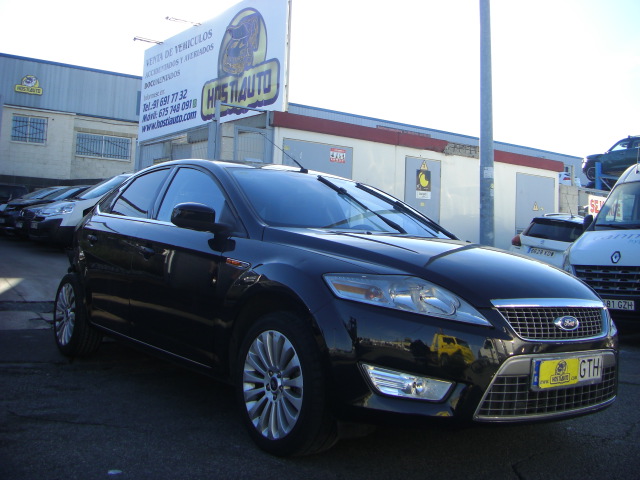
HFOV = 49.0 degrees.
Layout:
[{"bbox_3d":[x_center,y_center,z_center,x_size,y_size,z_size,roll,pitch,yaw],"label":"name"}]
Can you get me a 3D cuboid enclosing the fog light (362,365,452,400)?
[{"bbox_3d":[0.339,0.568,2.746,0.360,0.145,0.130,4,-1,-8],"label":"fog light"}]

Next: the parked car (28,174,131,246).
[{"bbox_3d":[-4.850,-0.700,17.300,4.350,1.780,1.800,5,-2,-33],"label":"parked car"}]

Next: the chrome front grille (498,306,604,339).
[{"bbox_3d":[1.048,0.370,3.034,0.800,0.155,0.110,5,-2,-38],"label":"chrome front grille"}]

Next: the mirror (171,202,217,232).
[{"bbox_3d":[-0.659,-0.116,3.702,0.210,0.155,0.125,5,-2,-38],"label":"mirror"}]

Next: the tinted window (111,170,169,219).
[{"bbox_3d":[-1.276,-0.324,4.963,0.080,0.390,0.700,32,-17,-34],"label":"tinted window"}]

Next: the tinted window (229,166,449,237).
[{"bbox_3d":[0.172,-0.218,4.230,1.420,0.170,0.970,5,25,-38],"label":"tinted window"}]

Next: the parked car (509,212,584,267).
[{"bbox_3d":[5.350,0.260,14.300,1.770,1.530,4.250,2,-3,41],"label":"parked car"}]

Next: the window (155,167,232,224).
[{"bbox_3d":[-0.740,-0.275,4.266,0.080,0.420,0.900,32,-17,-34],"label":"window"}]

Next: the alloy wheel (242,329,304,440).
[{"bbox_3d":[-0.155,0.661,3.233,0.190,0.483,0.483,5,-2,-38],"label":"alloy wheel"}]

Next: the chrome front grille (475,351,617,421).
[{"bbox_3d":[1.038,0.619,3.017,1.040,0.280,0.120,5,-2,-38],"label":"chrome front grille"}]

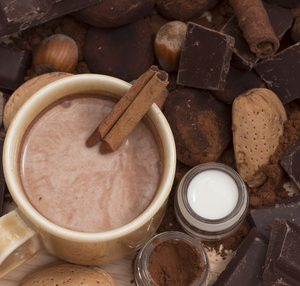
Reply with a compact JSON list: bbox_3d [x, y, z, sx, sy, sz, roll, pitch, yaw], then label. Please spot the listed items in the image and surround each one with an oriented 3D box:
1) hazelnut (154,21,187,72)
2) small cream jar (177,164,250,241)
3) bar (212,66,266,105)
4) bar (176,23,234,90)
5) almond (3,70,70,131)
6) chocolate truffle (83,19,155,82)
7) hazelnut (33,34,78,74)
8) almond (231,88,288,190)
[{"bbox_3d":[0.011,-0.042,0.506,0.018,0.018,0.021,0,75,0],"label":"hazelnut"},{"bbox_3d":[0.026,0.025,0.489,0.030,0.024,0.030,0,75,0],"label":"small cream jar"},{"bbox_3d":[0.039,-0.026,0.504,0.028,0.014,0.026,0,75,0],"label":"bar"},{"bbox_3d":[0.023,-0.037,0.493,0.018,0.007,0.025,10,94,11],"label":"bar"},{"bbox_3d":[-0.045,-0.015,0.502,0.040,0.018,0.025,-36,78,-9],"label":"almond"},{"bbox_3d":[-0.014,-0.041,0.509,0.031,0.017,0.030,0,75,0],"label":"chocolate truffle"},{"bbox_3d":[-0.041,-0.039,0.507,0.019,0.018,0.018,0,75,0],"label":"hazelnut"},{"bbox_3d":[0.046,-0.002,0.494,0.022,0.018,0.042,3,75,1],"label":"almond"}]

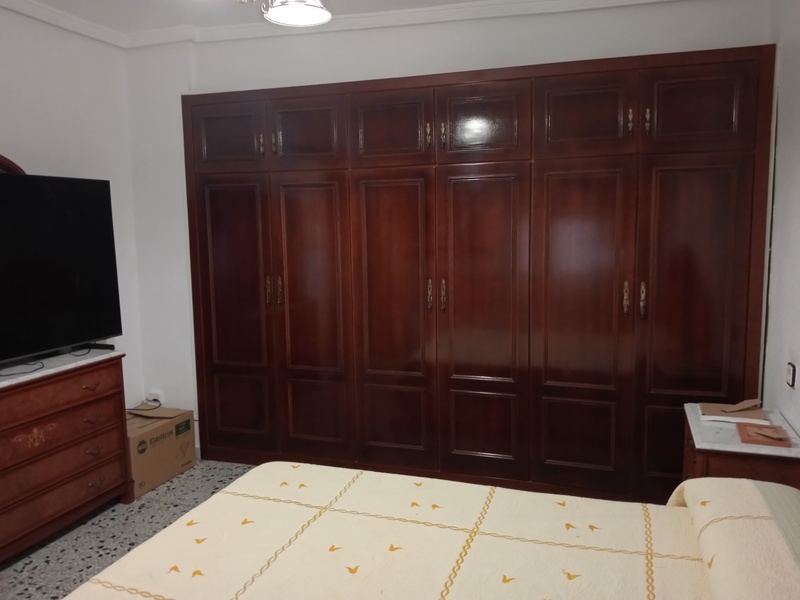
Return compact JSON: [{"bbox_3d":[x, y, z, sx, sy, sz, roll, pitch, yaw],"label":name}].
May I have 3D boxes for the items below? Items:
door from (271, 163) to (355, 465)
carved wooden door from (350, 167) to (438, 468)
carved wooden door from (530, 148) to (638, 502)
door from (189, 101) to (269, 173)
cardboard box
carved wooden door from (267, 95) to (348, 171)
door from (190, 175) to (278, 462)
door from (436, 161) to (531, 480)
[{"bbox_3d":[-0.496,0.104,3.719,0.494,1.673,0.040,1,7,18],"label":"door"},{"bbox_3d":[-0.027,0.116,3.564,0.494,1.673,0.040,1,7,18],"label":"carved wooden door"},{"bbox_3d":[0.911,0.138,3.253,0.494,1.673,0.040,1,7,18],"label":"carved wooden door"},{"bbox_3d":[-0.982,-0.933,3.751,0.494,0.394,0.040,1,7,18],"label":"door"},{"bbox_3d":[-1.519,0.871,3.768,0.366,0.348,0.529,1,7,18],"label":"cardboard box"},{"bbox_3d":[-0.512,-0.921,3.595,0.494,0.394,0.040,1,7,18],"label":"carved wooden door"},{"bbox_3d":[-0.966,0.093,3.874,0.494,1.673,0.040,1,7,18],"label":"door"},{"bbox_3d":[0.442,0.127,3.409,0.494,1.673,0.040,1,7,18],"label":"door"}]

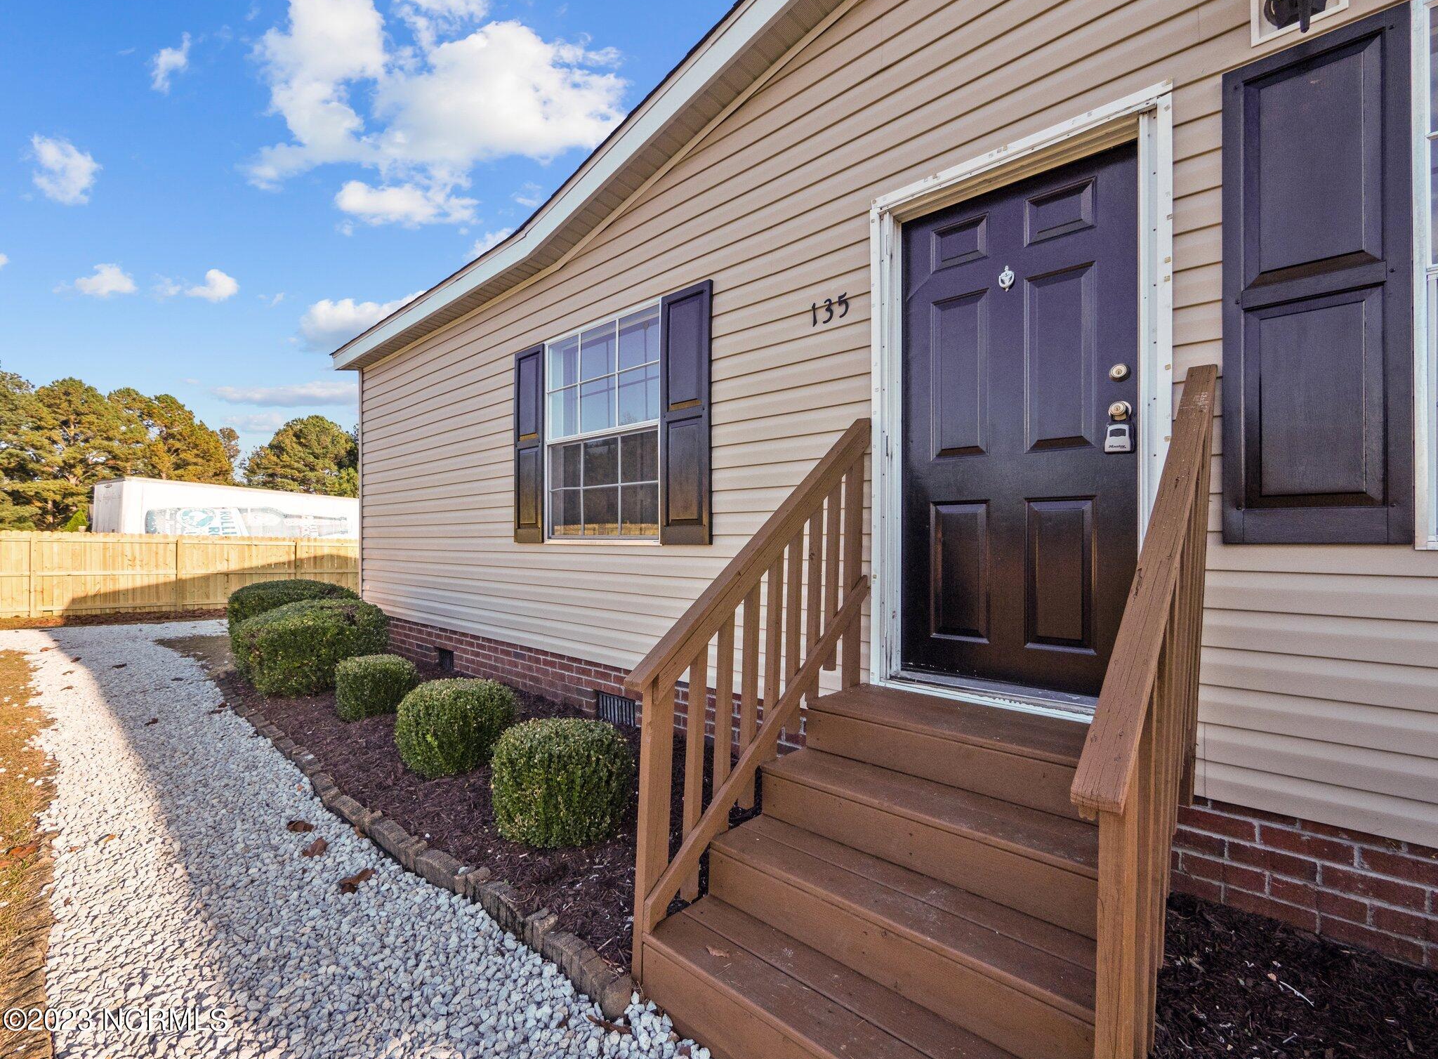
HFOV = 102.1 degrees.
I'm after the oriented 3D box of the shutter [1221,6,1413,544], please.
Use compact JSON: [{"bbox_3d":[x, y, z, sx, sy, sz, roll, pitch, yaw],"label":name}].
[{"bbox_3d":[1.697,-0.677,1.668,0.378,1.438,0.030,-1,-1,40],"label":"shutter"}]

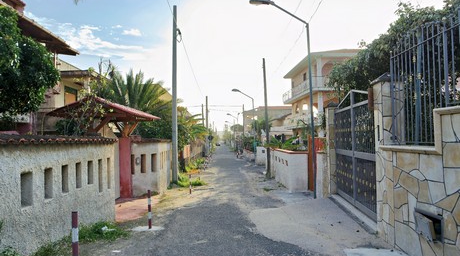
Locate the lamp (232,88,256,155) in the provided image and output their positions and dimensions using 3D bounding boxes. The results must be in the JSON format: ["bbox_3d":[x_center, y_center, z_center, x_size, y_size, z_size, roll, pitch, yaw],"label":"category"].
[{"bbox_3d":[1.033,-0.109,22.300,1.750,5.400,0.300,-1,-2,-2],"label":"lamp"}]

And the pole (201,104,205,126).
[{"bbox_3d":[-2.874,0.222,34.000,0.160,5.700,0.160,-2,-2,-2],"label":"pole"}]

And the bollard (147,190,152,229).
[{"bbox_3d":[-1.514,1.547,5.800,0.063,0.735,0.063,-1,-2,-2],"label":"bollard"}]

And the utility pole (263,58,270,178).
[{"bbox_3d":[1.613,-0.445,13.500,0.160,5.300,0.160,-2,-2,-2],"label":"utility pole"}]

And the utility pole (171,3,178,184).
[{"bbox_3d":[-2.164,-1.323,12.100,0.210,7.000,0.210,0,-2,-2],"label":"utility pole"}]

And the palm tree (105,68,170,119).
[{"bbox_3d":[-4.235,-0.260,14.500,3.800,5.000,3.800,-1,-2,-2],"label":"palm tree"}]

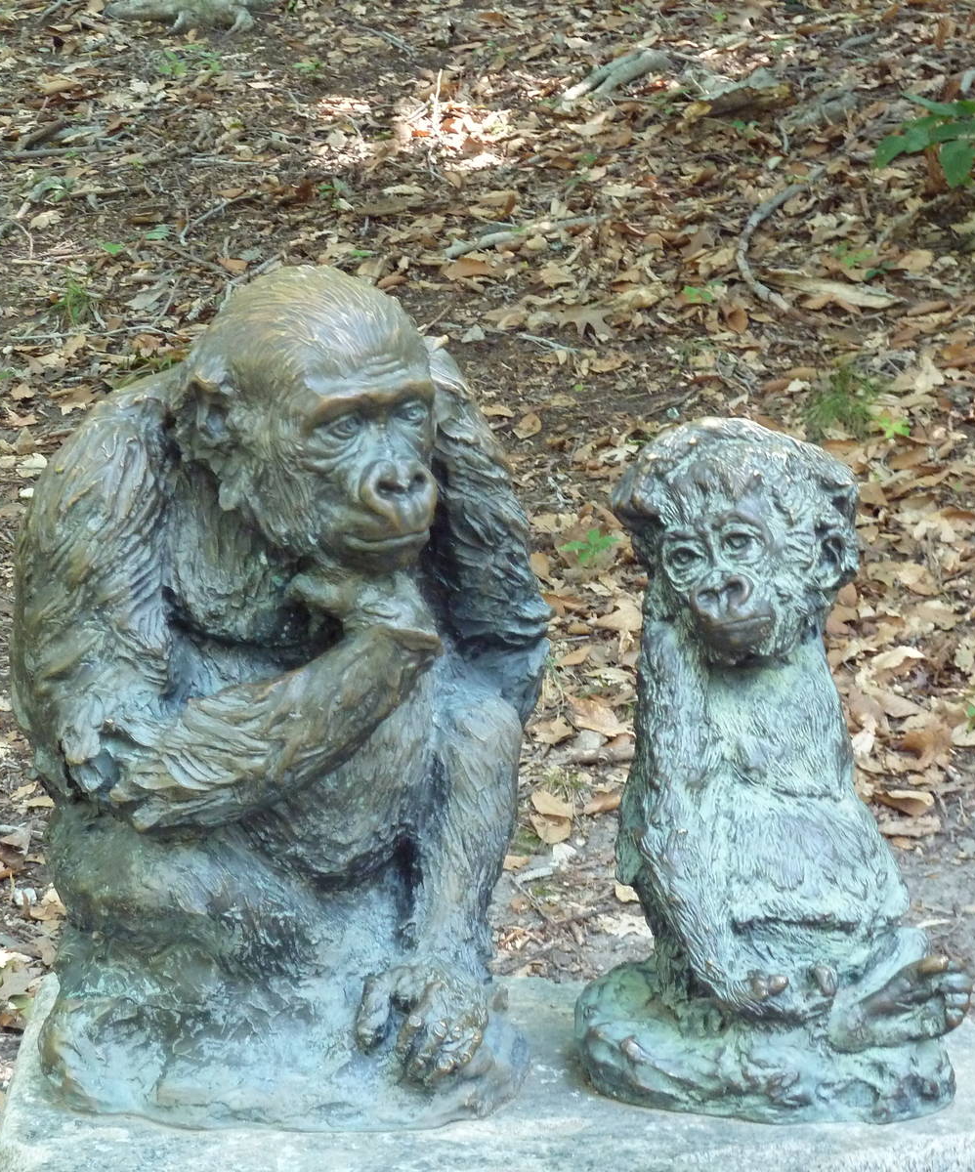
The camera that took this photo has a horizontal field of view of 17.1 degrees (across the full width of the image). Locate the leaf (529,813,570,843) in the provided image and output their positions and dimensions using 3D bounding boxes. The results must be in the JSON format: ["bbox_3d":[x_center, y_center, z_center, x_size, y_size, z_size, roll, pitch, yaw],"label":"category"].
[{"bbox_3d":[0.101,0.388,5.231,0.063,0.017,0.065,0,22,0],"label":"leaf"}]

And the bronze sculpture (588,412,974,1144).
[{"bbox_3d":[0.284,0.159,3.243,0.380,0.665,0.350,-2,15,-8],"label":"bronze sculpture"}]

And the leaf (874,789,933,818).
[{"bbox_3d":[0.680,0.354,5.301,0.092,0.030,0.042,3,20,8],"label":"leaf"}]

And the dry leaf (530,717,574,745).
[{"bbox_3d":[0.098,0.224,5.000,0.068,0.020,0.055,0,23,0],"label":"dry leaf"}]

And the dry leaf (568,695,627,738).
[{"bbox_3d":[0.187,0.218,5.444,0.105,0.035,0.085,0,15,0],"label":"dry leaf"}]

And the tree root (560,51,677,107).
[{"bbox_3d":[0.355,-1.386,8.872,0.360,0.080,0.130,-20,32,-35],"label":"tree root"}]

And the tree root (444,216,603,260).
[{"bbox_3d":[0.100,-0.972,9.060,0.580,0.045,0.060,-12,19,-38],"label":"tree root"}]

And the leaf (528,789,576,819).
[{"bbox_3d":[0.102,0.341,5.085,0.075,0.028,0.060,0,15,0],"label":"leaf"}]

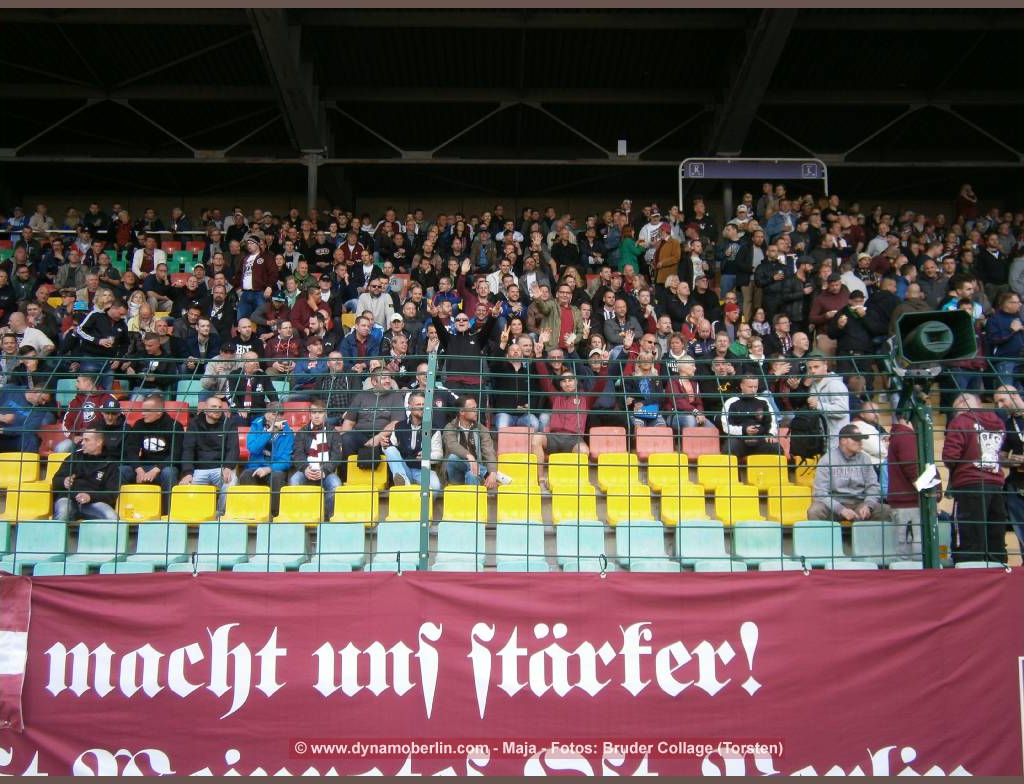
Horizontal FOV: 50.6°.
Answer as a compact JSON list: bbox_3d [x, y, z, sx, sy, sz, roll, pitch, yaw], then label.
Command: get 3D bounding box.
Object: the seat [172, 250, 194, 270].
[{"bbox_3d":[-6.544,-2.629,21.500,0.430,0.380,0.400,0,-5,0],"label":"seat"}]

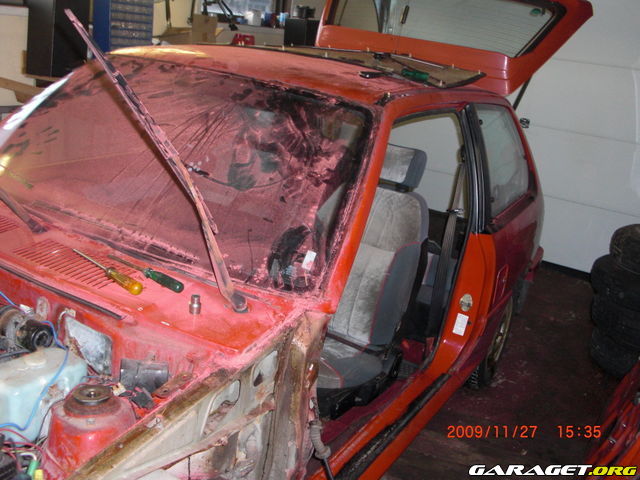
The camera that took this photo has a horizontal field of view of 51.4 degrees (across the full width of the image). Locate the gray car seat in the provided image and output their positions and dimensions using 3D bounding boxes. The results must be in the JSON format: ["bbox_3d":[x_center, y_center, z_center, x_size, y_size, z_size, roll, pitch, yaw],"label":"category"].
[{"bbox_3d":[0.051,0.089,2.535,0.500,0.880,0.770,17,19,28],"label":"gray car seat"}]

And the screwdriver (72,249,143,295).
[{"bbox_3d":[-0.488,0.065,1.507,0.031,0.031,0.285,-15,26,-42],"label":"screwdriver"}]

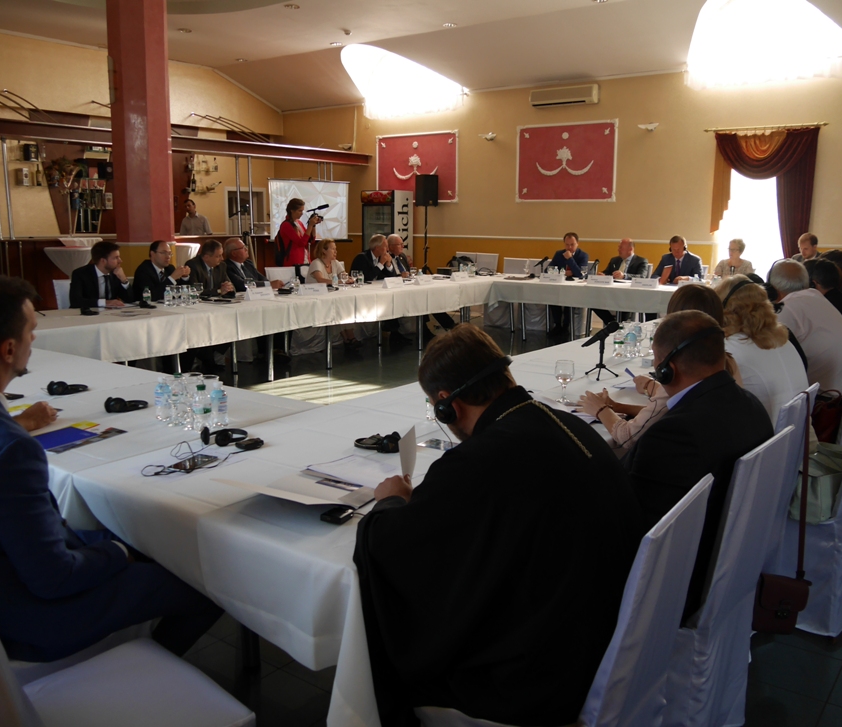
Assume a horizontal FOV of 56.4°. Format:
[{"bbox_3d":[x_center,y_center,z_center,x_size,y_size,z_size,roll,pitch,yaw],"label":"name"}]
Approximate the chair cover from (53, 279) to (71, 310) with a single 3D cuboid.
[{"bbox_3d":[-2.817,-0.263,6.823,0.520,0.931,0.460,9,14,37],"label":"chair cover"}]

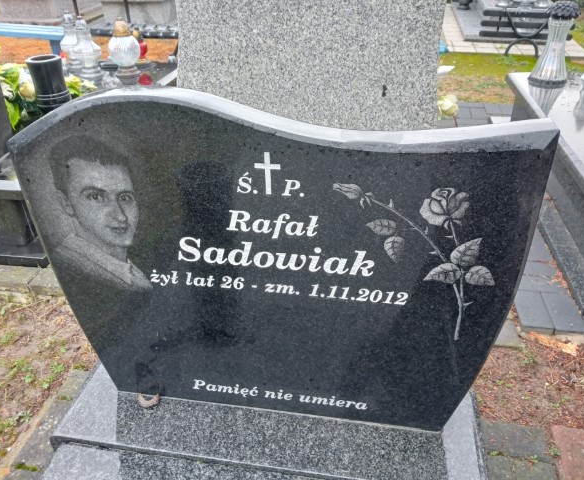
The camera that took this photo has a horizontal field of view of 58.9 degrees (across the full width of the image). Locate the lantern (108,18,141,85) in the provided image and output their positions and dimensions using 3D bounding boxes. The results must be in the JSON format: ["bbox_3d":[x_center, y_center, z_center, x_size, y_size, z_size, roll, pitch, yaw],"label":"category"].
[{"bbox_3d":[-0.951,-1.074,2.947,0.182,0.356,0.182,5,32,8],"label":"lantern"}]

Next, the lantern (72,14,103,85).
[{"bbox_3d":[-1.174,-1.081,2.955,0.162,0.370,0.162,5,32,8],"label":"lantern"}]

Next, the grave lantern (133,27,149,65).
[{"bbox_3d":[-0.977,-1.249,3.321,0.092,0.217,0.092,5,32,8],"label":"grave lantern"}]

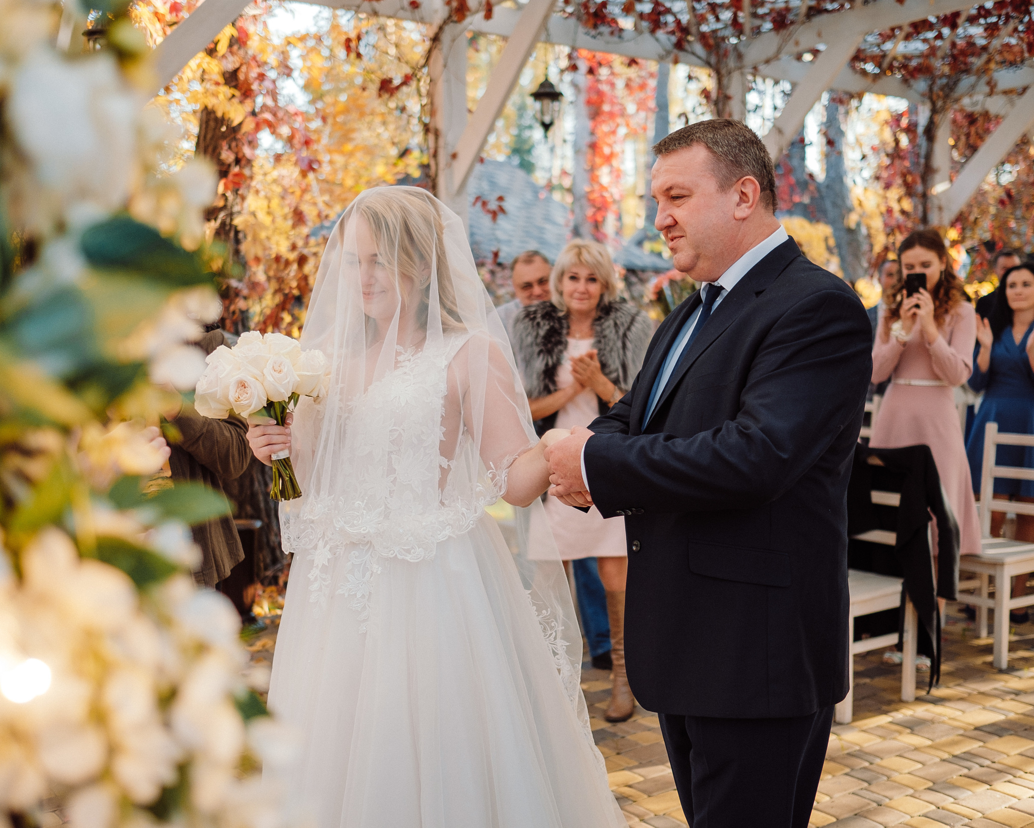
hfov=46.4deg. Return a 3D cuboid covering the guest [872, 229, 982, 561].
[{"bbox_3d":[1.643,0.142,4.897,0.485,1.752,0.426,1,4,21],"label":"guest"}]

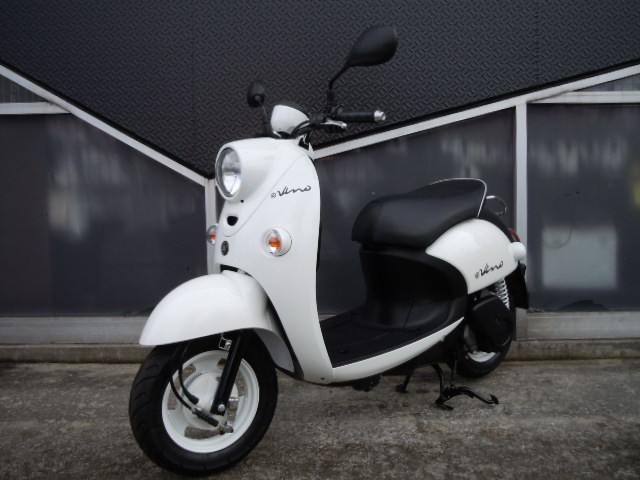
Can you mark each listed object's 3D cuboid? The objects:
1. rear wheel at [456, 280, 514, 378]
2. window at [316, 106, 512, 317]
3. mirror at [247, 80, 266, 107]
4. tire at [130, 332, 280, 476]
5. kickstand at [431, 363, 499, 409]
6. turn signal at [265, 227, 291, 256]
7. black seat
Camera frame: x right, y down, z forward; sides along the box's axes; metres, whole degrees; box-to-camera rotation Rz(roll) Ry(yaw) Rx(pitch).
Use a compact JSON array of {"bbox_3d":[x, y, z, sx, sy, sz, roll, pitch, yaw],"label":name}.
[{"bbox_3d":[0.613,0.326,2.358,0.415,0.415,0.095,-3,4,-38],"label":"rear wheel"},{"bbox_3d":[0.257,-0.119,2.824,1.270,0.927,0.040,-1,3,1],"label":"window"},{"bbox_3d":[-0.217,-0.494,2.070,0.050,0.100,0.130,-2,4,-17],"label":"mirror"},{"bbox_3d":[-0.302,0.428,1.652,0.415,0.415,0.095,-3,2,-32],"label":"tire"},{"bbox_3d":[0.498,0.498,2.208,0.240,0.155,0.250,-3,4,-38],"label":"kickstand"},{"bbox_3d":[-0.107,0.006,1.579,0.074,0.074,0.055,3,5,44],"label":"turn signal"},{"bbox_3d":[0.327,-0.096,2.114,0.550,0.230,0.260,-3,4,-38],"label":"black seat"}]

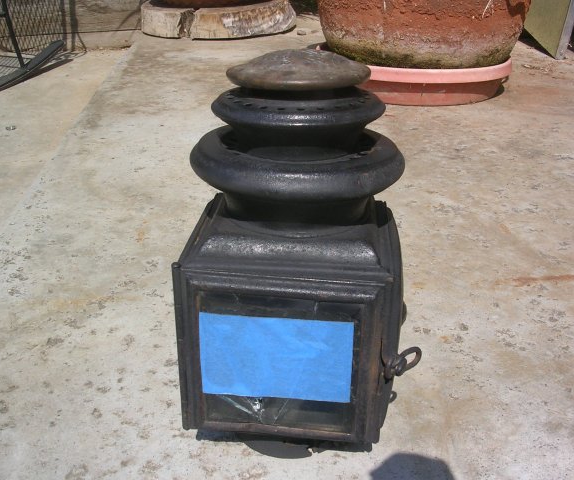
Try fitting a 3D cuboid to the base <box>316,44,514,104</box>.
[{"bbox_3d":[0.334,-0.457,1.880,0.515,0.090,0.515,1,24,0],"label":"base"}]

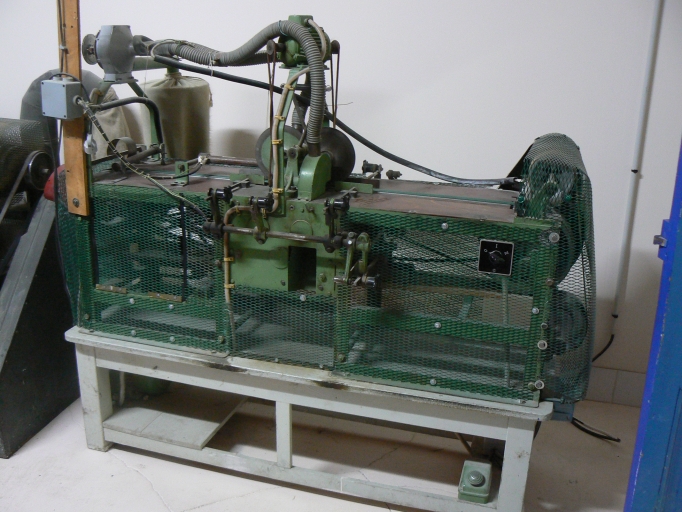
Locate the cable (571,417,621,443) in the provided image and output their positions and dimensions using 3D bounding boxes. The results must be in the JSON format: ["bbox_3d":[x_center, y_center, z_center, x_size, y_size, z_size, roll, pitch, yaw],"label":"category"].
[{"bbox_3d":[1.104,0.747,3.075,0.075,0.050,0.250,-9,19,-36],"label":"cable"}]

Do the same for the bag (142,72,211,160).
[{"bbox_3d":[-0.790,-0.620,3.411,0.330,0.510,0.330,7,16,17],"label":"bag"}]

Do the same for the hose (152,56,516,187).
[{"bbox_3d":[-0.079,-0.556,2.885,1.590,0.435,0.170,7,16,17],"label":"hose"}]

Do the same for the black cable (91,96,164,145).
[{"bbox_3d":[-0.807,-0.513,2.776,0.220,0.230,0.620,7,16,17],"label":"black cable"}]

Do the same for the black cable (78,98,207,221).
[{"bbox_3d":[-0.675,-0.326,2.400,0.490,0.380,0.100,7,16,17],"label":"black cable"}]

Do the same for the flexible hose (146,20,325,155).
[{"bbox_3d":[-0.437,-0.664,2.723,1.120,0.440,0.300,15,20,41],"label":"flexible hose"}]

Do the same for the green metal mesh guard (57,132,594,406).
[{"bbox_3d":[-0.060,-0.071,2.660,1.925,0.785,0.680,7,16,17],"label":"green metal mesh guard"}]

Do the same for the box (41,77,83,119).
[{"bbox_3d":[-0.951,-0.540,2.425,0.108,0.128,0.075,7,16,17],"label":"box"}]

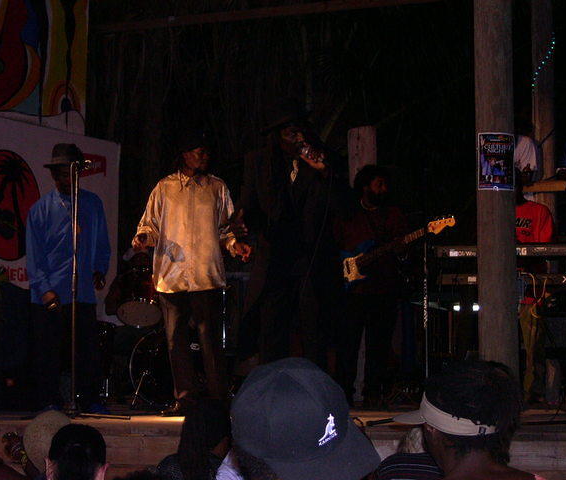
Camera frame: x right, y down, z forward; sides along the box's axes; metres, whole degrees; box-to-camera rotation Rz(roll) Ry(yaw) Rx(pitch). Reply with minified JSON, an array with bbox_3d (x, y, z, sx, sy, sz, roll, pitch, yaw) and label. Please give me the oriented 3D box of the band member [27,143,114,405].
[{"bbox_3d":[-1.431,0.250,9.500,0.580,1.770,0.400,1,-4,-7],"label":"band member"}]

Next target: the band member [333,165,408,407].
[{"bbox_3d":[0.620,0.333,10.200,0.550,1.740,0.460,1,-4,-9],"label":"band member"}]

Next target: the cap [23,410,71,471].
[{"bbox_3d":[-0.753,0.655,4.650,0.190,0.160,0.260,2,7,18],"label":"cap"}]

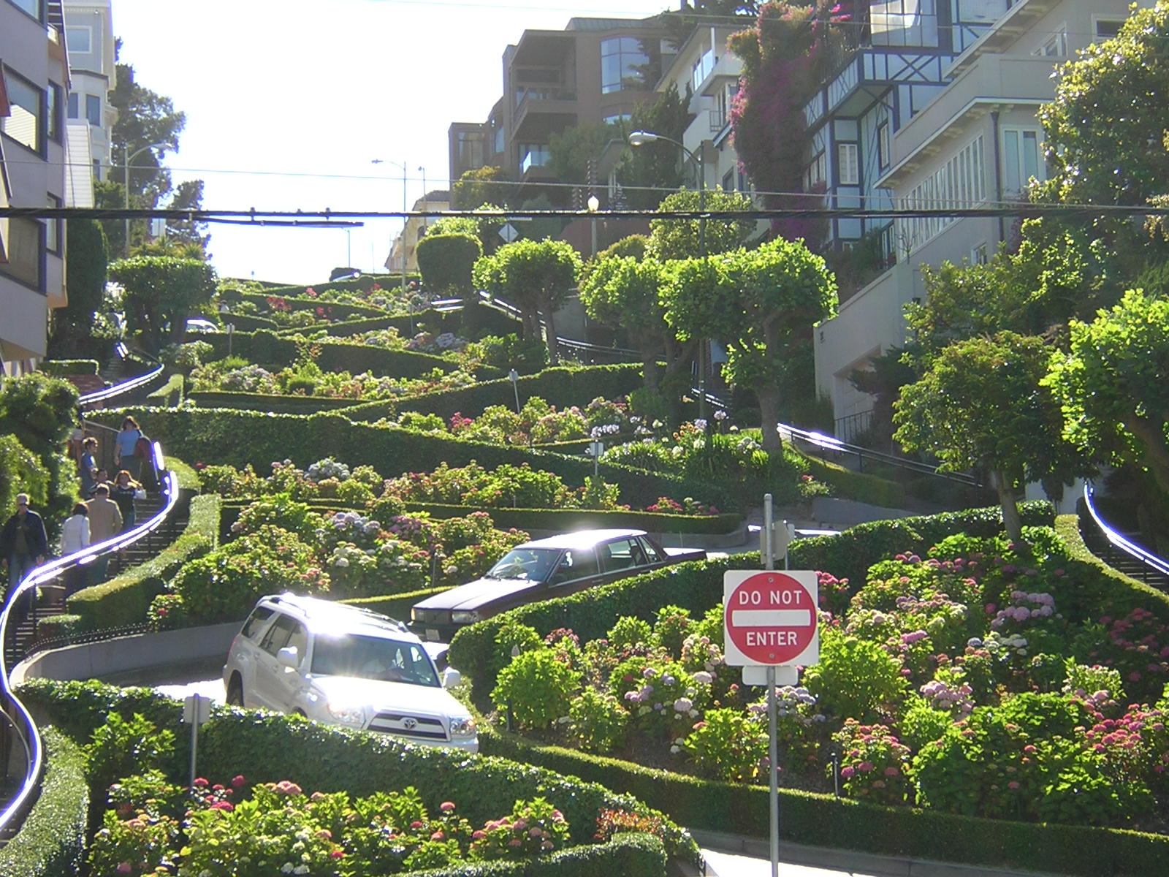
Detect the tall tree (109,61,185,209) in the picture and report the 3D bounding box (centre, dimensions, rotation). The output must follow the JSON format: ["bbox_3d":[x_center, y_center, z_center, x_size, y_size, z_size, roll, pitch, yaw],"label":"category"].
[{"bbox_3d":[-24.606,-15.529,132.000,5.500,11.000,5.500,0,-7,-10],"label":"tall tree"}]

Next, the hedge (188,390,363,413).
[{"bbox_3d":[-9.756,-1.132,74.165,5.800,0.700,0.800,0,-7,-8],"label":"hedge"}]

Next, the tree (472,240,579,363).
[{"bbox_3d":[-2.101,-5.025,87.000,3.800,4.300,3.700,0,-7,-10],"label":"tree"}]

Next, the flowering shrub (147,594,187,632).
[{"bbox_3d":[-6.275,2.613,35.500,0.680,0.680,0.650,0,-7,-10],"label":"flowering shrub"}]

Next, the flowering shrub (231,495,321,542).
[{"bbox_3d":[-4.994,1.398,38.300,1.500,1.050,1.300,0,-9,-10],"label":"flowering shrub"}]

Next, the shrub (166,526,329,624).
[{"bbox_3d":[-4.857,1.994,34.300,2.350,1.450,1.800,0,-9,-10],"label":"shrub"}]

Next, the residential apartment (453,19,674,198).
[{"bbox_3d":[-1.055,-16.903,127.000,12.000,11.000,13.000,0,-7,-10],"label":"residential apartment"}]

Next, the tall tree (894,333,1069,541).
[{"bbox_3d":[6.981,0.072,41.300,3.100,3.850,2.900,0,-9,-10],"label":"tall tree"}]

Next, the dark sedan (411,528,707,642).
[{"bbox_3d":[-0.360,2.370,37.000,4.820,1.420,1.770,-9,5,-38],"label":"dark sedan"}]

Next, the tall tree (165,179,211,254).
[{"bbox_3d":[-23.553,-11.993,140.420,3.000,6.800,3.000,-1,-7,0],"label":"tall tree"}]

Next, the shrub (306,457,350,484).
[{"bbox_3d":[-5.581,0.766,51.500,1.050,0.850,1.000,0,-7,-10],"label":"shrub"}]

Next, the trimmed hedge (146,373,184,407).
[{"bbox_3d":[-12.400,-1.393,70.000,1.200,1.100,2.500,0,-7,-10],"label":"trimmed hedge"}]

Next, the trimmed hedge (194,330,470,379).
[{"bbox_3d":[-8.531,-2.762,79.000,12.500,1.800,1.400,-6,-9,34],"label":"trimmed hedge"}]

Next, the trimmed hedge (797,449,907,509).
[{"bbox_3d":[5.387,0.844,48.000,0.750,1.200,3.000,3,-10,-28],"label":"trimmed hedge"}]

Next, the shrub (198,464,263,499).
[{"bbox_3d":[-7.749,0.950,51.764,1.450,0.900,1.250,-1,-7,0],"label":"shrub"}]

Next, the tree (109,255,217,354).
[{"bbox_3d":[-15.333,-4.867,86.000,3.800,3.500,3.600,0,-7,-10],"label":"tree"}]

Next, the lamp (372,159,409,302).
[{"bbox_3d":[-10.549,-11.411,129.238,1.850,7.900,0.400,0,-7,-8],"label":"lamp"}]

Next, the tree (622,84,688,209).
[{"bbox_3d":[3.196,-11.387,104.023,3.300,8.500,3.300,-1,-7,0],"label":"tree"}]

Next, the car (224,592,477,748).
[{"bbox_3d":[-2.790,3.000,27.750,1.900,1.790,4.780,10,-1,-23],"label":"car"}]

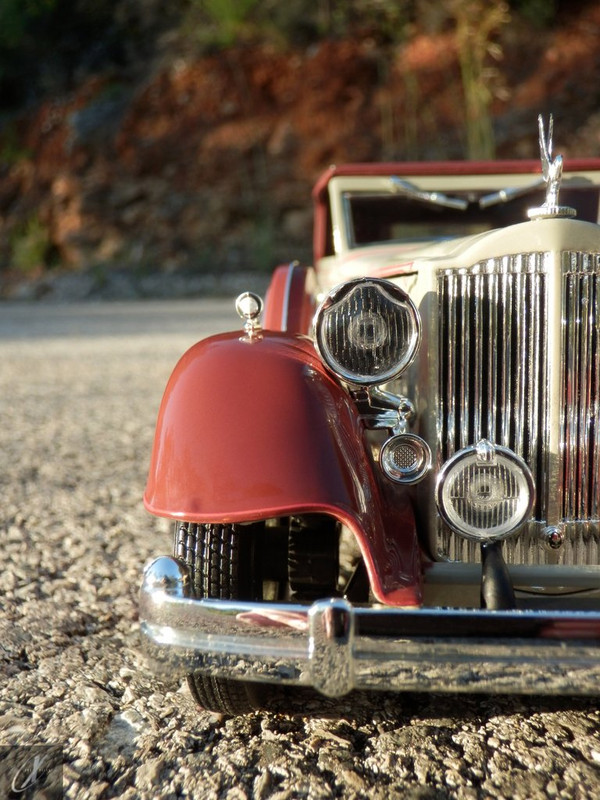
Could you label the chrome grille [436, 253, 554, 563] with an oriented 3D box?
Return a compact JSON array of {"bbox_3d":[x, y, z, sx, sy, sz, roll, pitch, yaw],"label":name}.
[{"bbox_3d":[0.028,0.001,0.138,0.016,0.043,0.005,0,3,8],"label":"chrome grille"}]

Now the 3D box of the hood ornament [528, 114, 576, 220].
[{"bbox_3d":[0.037,-0.034,0.142,0.007,0.015,0.009,0,7,4],"label":"hood ornament"}]

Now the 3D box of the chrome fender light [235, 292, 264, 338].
[{"bbox_3d":[-0.006,-0.011,0.128,0.004,0.006,0.005,0,7,4],"label":"chrome fender light"}]

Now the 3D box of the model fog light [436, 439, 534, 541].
[{"bbox_3d":[0.023,0.010,0.122,0.012,0.012,0.009,0,7,4],"label":"model fog light"}]

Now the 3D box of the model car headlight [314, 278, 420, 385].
[{"bbox_3d":[0.009,-0.010,0.136,0.014,0.015,0.013,0,7,4],"label":"model car headlight"}]

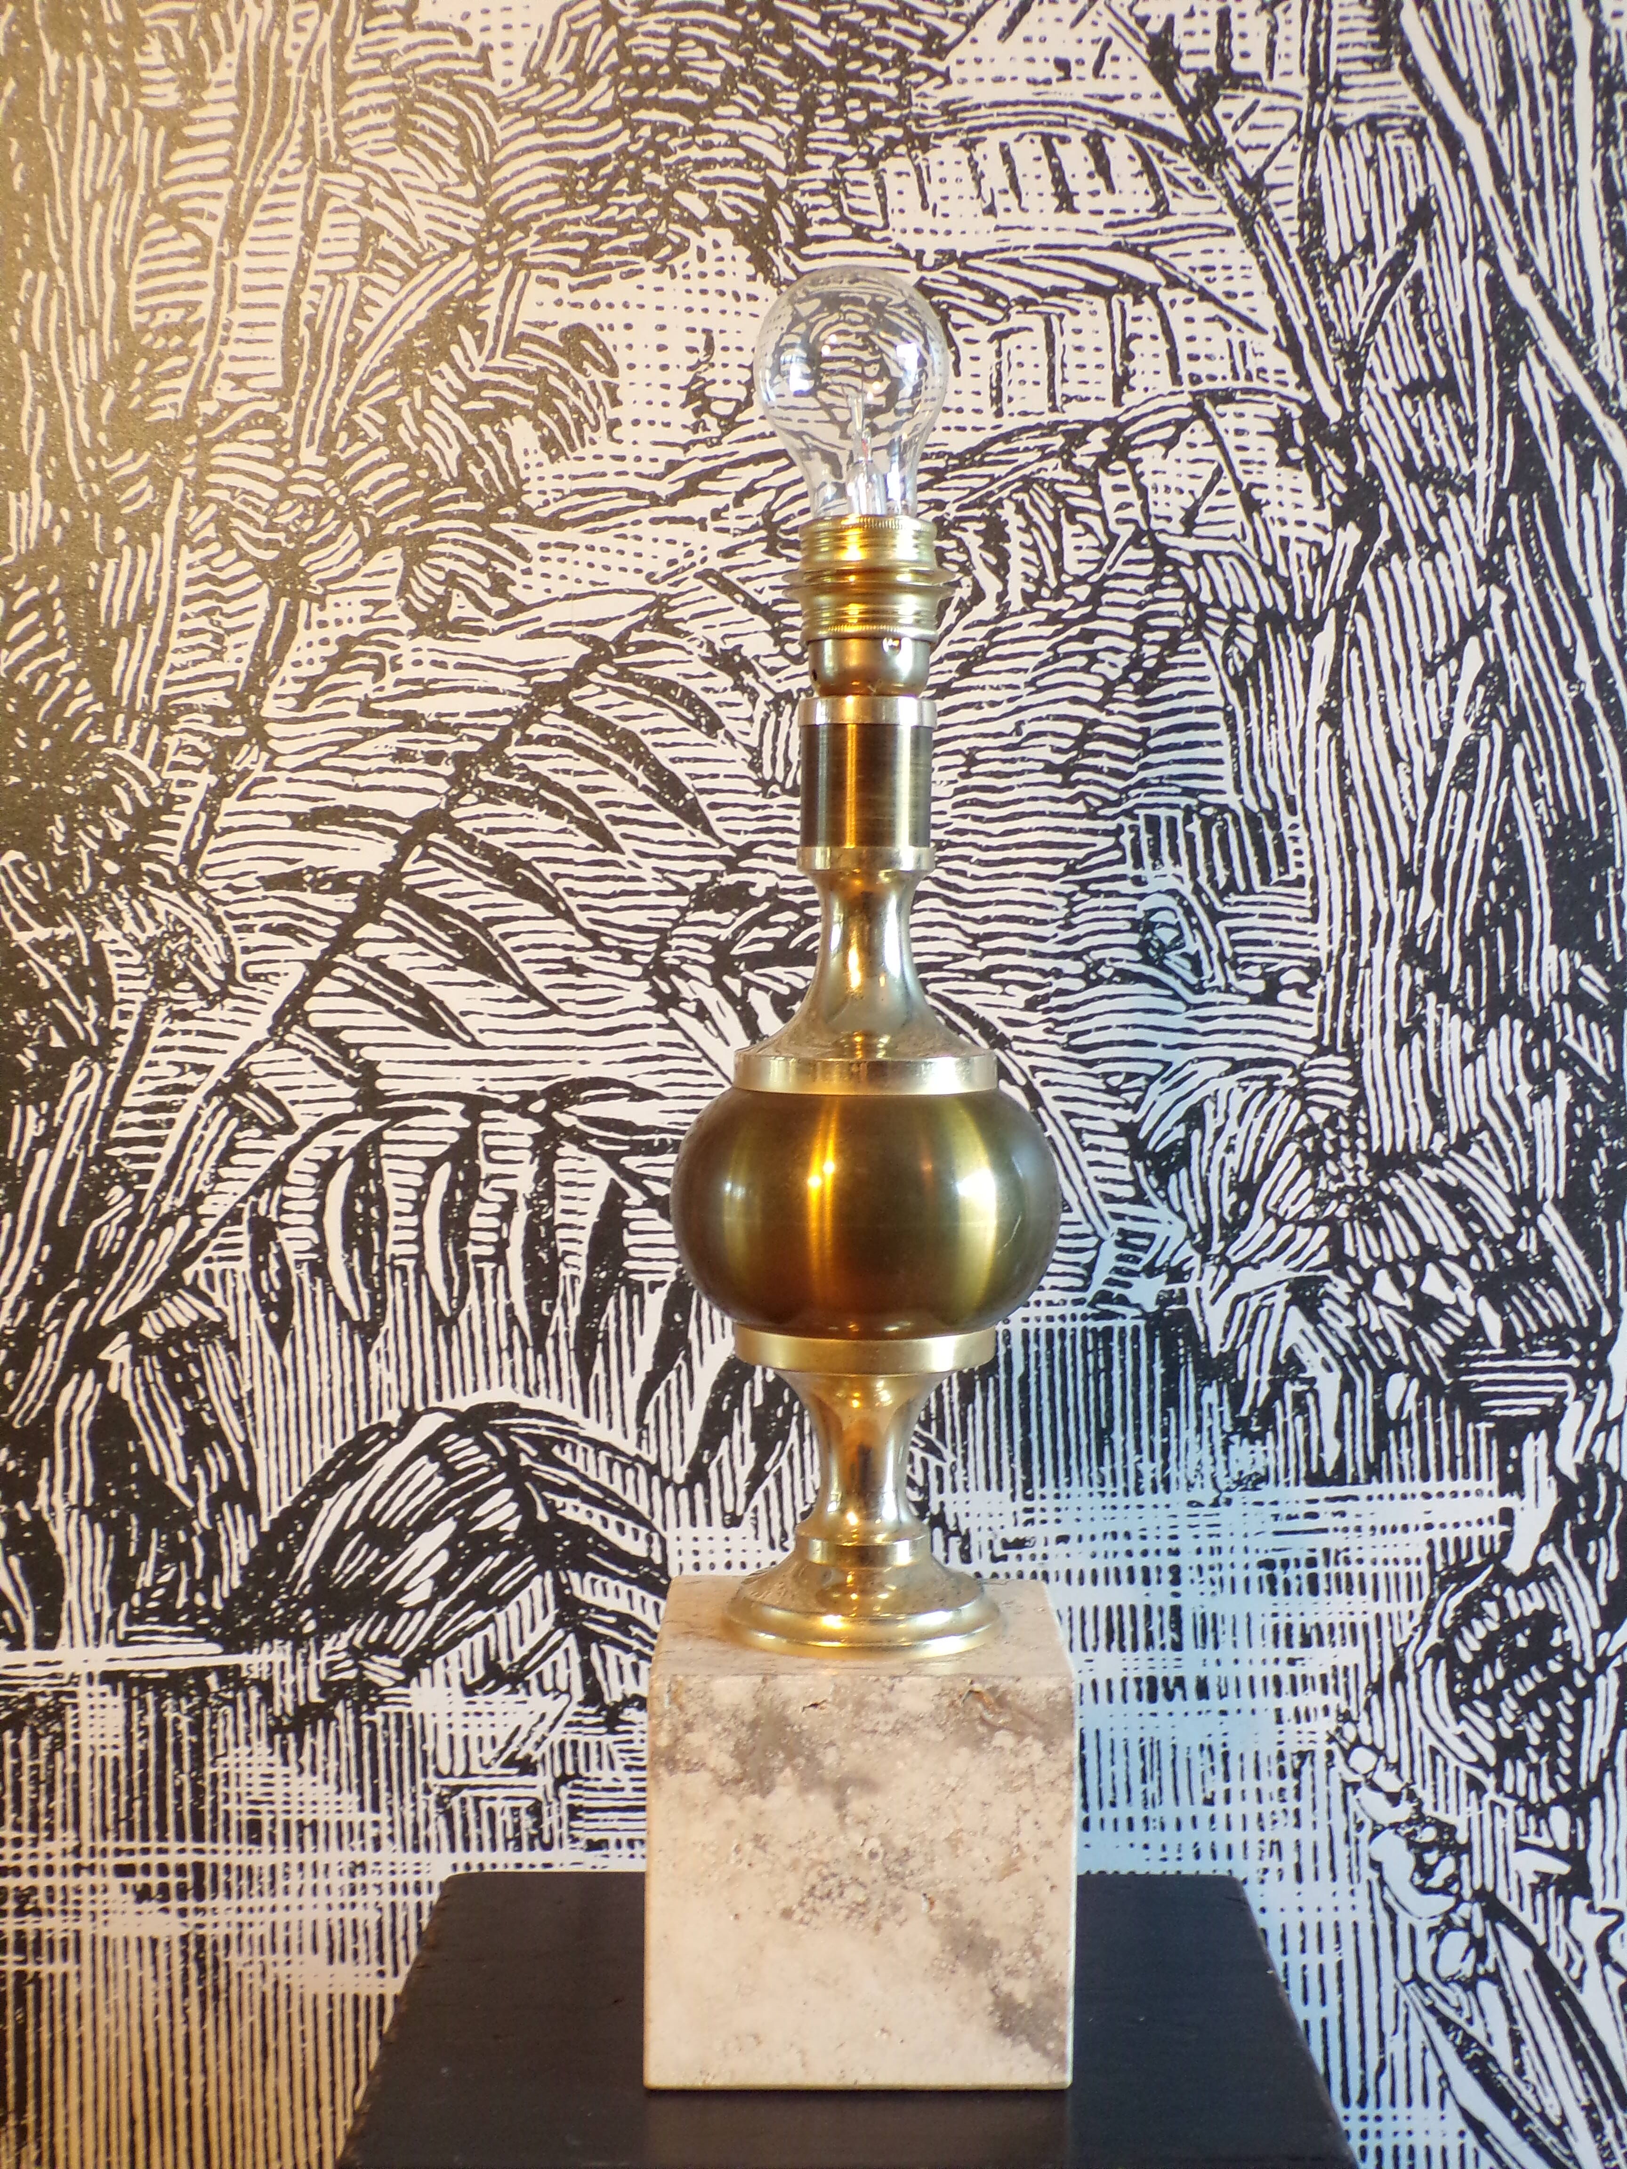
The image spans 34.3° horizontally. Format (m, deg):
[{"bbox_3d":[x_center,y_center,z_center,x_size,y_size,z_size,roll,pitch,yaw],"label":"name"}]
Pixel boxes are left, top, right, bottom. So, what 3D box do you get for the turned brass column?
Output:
[{"bbox_3d":[0.016,-0.038,0.785,0.117,0.404,0.117,1,4,0],"label":"turned brass column"}]

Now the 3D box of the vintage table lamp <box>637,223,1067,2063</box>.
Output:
[{"bbox_3d":[0.015,0.022,0.789,0.121,0.523,0.118,1,4,0],"label":"vintage table lamp"}]

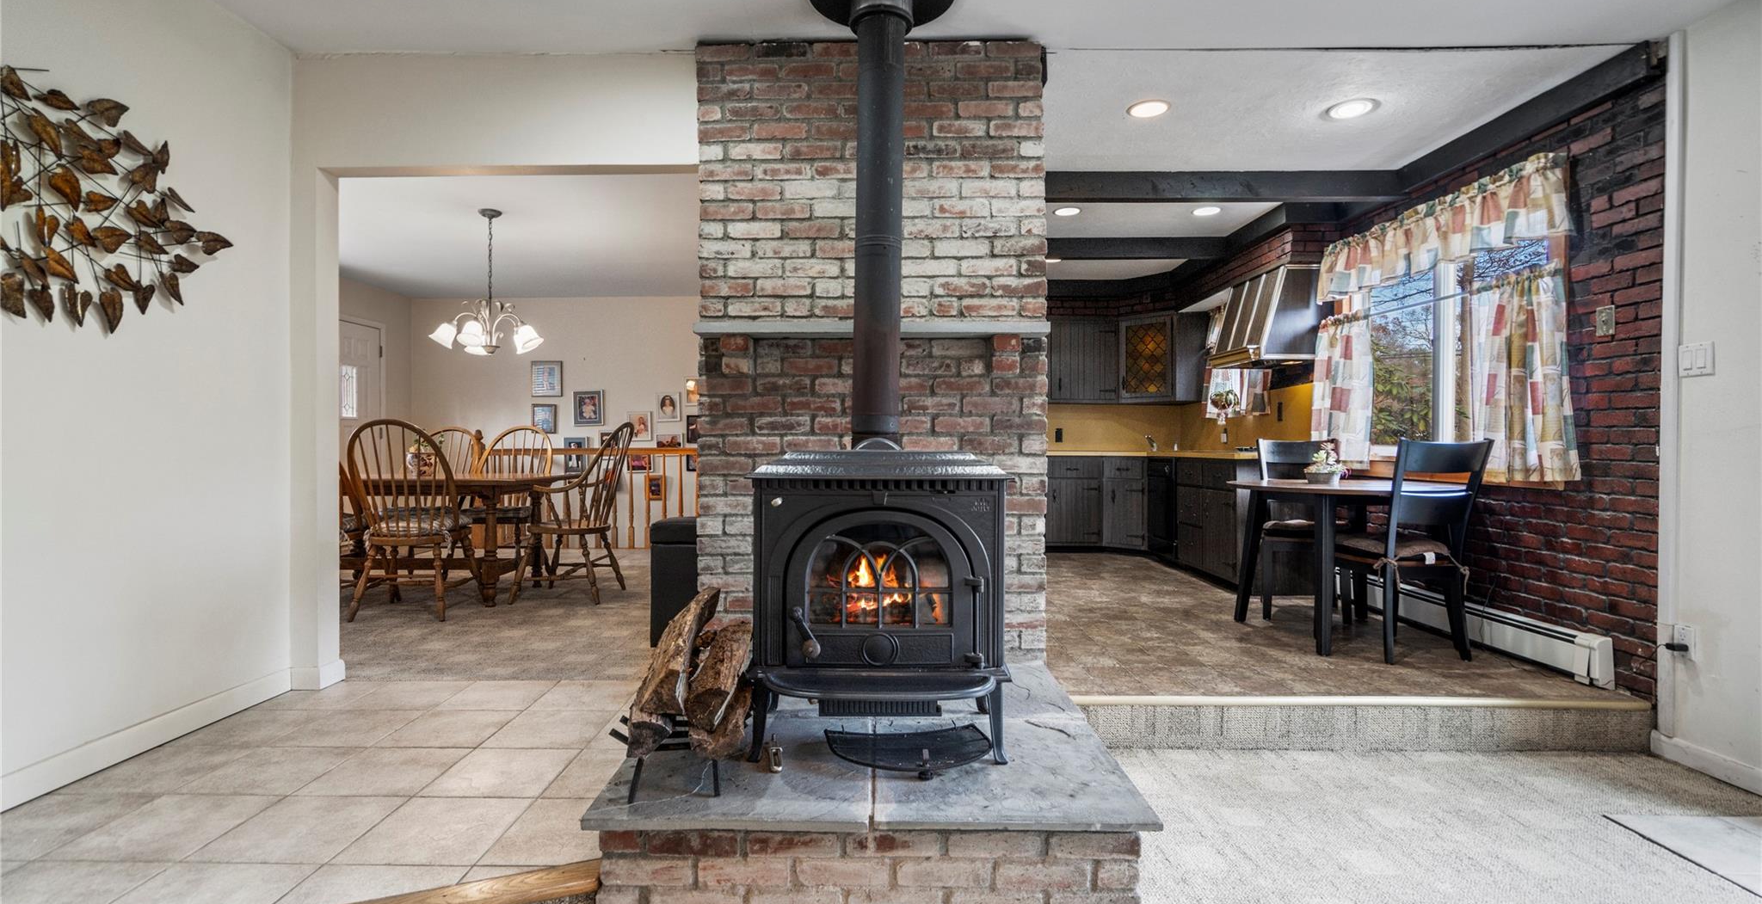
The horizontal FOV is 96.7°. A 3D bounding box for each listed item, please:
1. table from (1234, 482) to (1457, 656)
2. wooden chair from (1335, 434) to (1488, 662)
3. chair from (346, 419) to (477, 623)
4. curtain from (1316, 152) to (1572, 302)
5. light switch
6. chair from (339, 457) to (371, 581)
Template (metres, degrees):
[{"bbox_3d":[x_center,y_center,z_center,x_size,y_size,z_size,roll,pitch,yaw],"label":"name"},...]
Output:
[{"bbox_3d":[2.290,0.542,3.875,1.130,0.750,1.130,0,1,0],"label":"table"},{"bbox_3d":[2.377,0.430,3.583,0.450,0.965,0.530,0,1,-11],"label":"wooden chair"},{"bbox_3d":[-2.630,0.371,4.415,0.520,1.080,0.640,0,1,-7],"label":"chair"},{"bbox_3d":[2.753,-1.073,4.011,0.090,0.370,1.820,0,1,1],"label":"curtain"},{"bbox_3d":[2.842,-0.324,2.743,0.010,0.122,0.121,0,1,1],"label":"light switch"},{"bbox_3d":[-3.160,0.371,4.410,0.520,1.070,0.620,0,1,-5],"label":"chair"}]

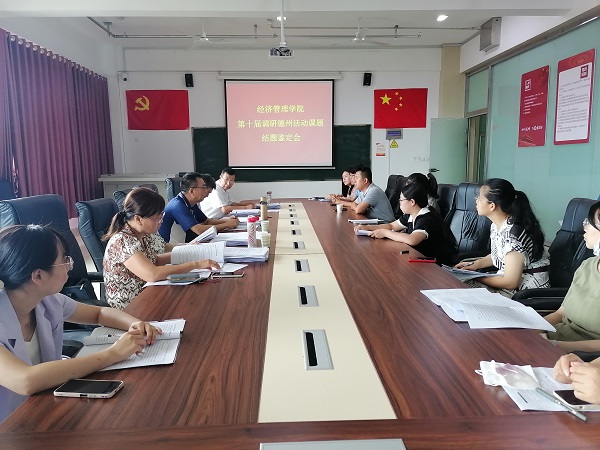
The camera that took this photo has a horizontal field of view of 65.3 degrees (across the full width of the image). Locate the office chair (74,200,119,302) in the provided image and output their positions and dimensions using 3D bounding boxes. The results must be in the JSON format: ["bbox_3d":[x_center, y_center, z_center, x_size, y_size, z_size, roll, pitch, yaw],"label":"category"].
[{"bbox_3d":[-0.934,0.421,2.907,0.700,1.180,0.640,-1,8,-2],"label":"office chair"}]

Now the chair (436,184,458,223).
[{"bbox_3d":[1.186,0.153,4.807,0.700,1.150,0.640,-1,8,-2],"label":"chair"}]

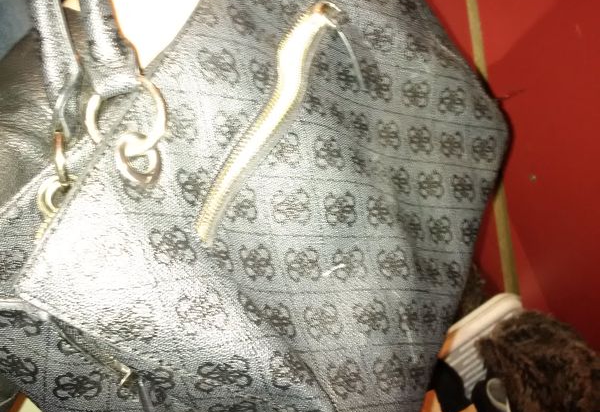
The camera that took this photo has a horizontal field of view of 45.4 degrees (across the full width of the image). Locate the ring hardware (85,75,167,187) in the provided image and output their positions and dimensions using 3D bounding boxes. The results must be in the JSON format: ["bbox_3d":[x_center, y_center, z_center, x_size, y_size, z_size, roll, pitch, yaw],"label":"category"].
[{"bbox_3d":[-0.084,-0.038,0.352,0.041,0.054,0.016,-19,18,-11],"label":"ring hardware"}]

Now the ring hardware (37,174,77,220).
[{"bbox_3d":[-0.132,-0.005,0.395,0.024,0.024,0.008,-39,23,-21],"label":"ring hardware"}]

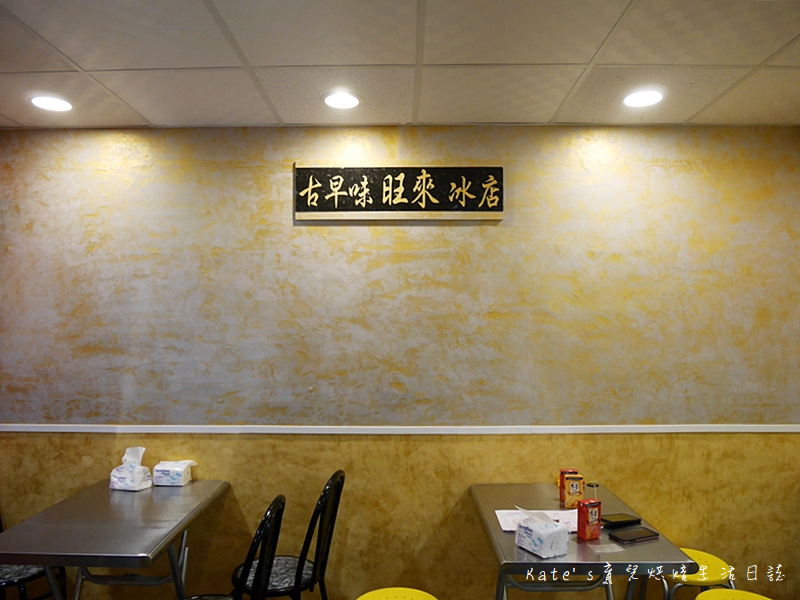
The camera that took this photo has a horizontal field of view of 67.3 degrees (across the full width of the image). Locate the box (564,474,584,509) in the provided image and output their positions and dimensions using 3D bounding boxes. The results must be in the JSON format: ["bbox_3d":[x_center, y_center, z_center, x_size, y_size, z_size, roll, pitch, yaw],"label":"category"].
[{"bbox_3d":[0.658,0.724,2.271,0.064,0.114,0.045,0,-3,7],"label":"box"}]

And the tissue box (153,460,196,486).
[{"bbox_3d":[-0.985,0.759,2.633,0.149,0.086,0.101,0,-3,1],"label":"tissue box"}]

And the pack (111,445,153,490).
[{"bbox_3d":[-1.146,0.713,2.574,0.133,0.166,0.099,-1,-3,13],"label":"pack"}]

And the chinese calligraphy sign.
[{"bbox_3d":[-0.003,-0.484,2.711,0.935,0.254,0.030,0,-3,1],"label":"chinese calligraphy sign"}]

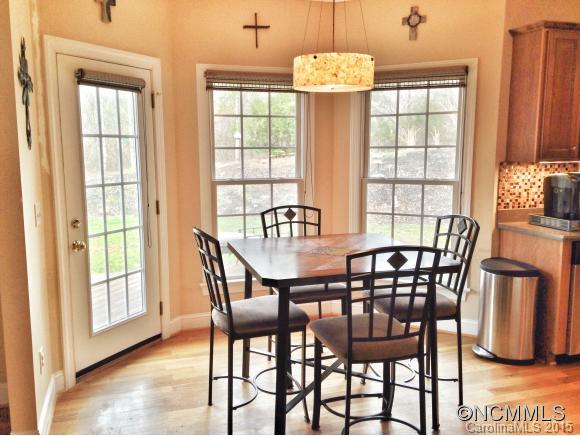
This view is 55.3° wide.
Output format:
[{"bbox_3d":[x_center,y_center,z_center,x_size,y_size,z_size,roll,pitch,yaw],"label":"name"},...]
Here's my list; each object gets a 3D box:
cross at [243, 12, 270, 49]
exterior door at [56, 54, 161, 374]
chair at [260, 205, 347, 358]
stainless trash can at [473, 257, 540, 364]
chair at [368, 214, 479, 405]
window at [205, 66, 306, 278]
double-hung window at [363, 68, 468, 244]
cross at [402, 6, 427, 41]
[{"bbox_3d":[-0.264,-1.500,4.425,0.232,0.275,0.020,-3,8,-19],"label":"cross"},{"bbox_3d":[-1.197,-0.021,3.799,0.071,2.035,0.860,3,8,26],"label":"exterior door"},{"bbox_3d":[0.109,0.489,3.733,0.460,1.091,0.545,-3,8,-20],"label":"chair"},{"bbox_3d":[1.517,0.663,4.002,0.333,0.662,0.455,-3,8,-17],"label":"stainless trash can"},{"bbox_3d":[0.763,0.538,3.337,0.545,1.091,0.460,-2,8,-14],"label":"chair"},{"bbox_3d":[-0.260,-0.342,4.610,0.853,1.702,0.101,-3,8,-19],"label":"window"},{"bbox_3d":[0.984,-0.336,4.525,0.843,1.702,0.101,3,8,26],"label":"double-hung window"},{"bbox_3d":[0.970,-1.525,4.334,0.190,0.257,0.025,3,8,26],"label":"cross"}]

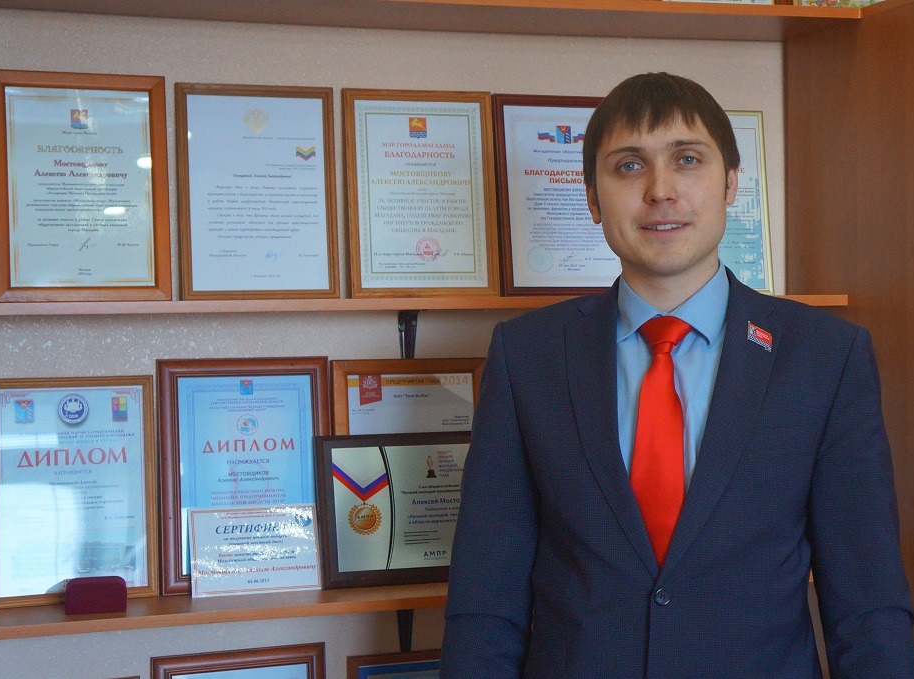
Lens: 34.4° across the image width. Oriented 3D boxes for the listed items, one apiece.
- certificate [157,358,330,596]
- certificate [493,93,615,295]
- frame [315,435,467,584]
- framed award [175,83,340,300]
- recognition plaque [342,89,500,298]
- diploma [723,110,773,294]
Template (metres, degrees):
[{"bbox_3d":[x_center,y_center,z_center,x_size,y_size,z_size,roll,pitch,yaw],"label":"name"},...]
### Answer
[{"bbox_3d":[-0.315,0.202,2.216,0.259,0.347,0.025,-1,-8,-17],"label":"certificate"},{"bbox_3d":[0.179,-0.228,2.353,0.245,0.323,0.020,-1,-7,-16],"label":"certificate"},{"bbox_3d":[-0.063,0.257,2.260,0.305,0.228,0.020,-2,-11,-17],"label":"frame"},{"bbox_3d":[-0.297,-0.219,2.206,0.237,0.322,0.020,-1,-4,-17],"label":"framed award"},{"bbox_3d":[-0.055,-0.224,2.287,0.237,0.323,0.020,-1,-5,-17],"label":"recognition plaque"},{"bbox_3d":[0.408,-0.223,2.409,0.219,0.306,0.014,-1,-5,-16],"label":"diploma"}]

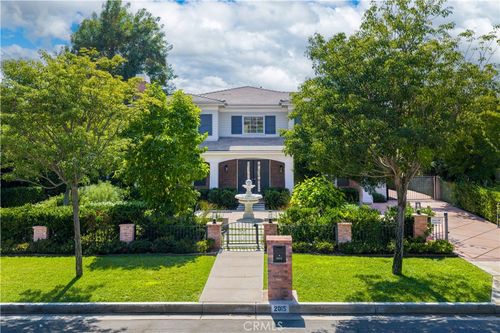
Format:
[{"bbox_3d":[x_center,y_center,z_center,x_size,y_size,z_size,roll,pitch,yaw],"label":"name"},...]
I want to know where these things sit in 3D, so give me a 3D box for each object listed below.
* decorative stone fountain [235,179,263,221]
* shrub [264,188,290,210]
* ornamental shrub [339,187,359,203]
[{"bbox_3d":[-0.020,1.450,16.800,1.200,1.780,1.200,0,1,2],"label":"decorative stone fountain"},{"bbox_3d":[1.520,1.749,21.482,1.420,1.130,1.100,0,6,0],"label":"shrub"},{"bbox_3d":[5.618,1.719,22.283,1.300,1.030,1.000,0,6,0],"label":"ornamental shrub"}]

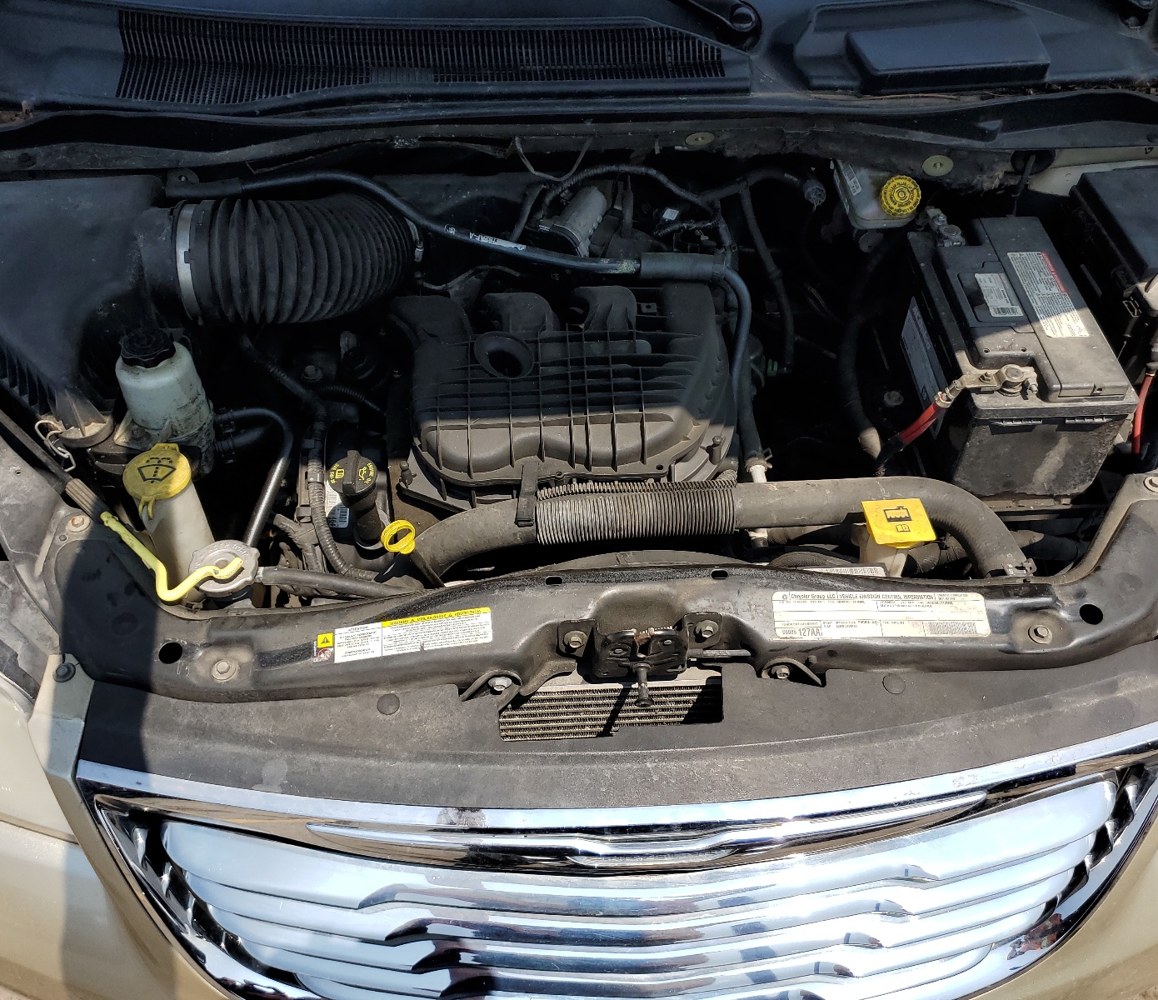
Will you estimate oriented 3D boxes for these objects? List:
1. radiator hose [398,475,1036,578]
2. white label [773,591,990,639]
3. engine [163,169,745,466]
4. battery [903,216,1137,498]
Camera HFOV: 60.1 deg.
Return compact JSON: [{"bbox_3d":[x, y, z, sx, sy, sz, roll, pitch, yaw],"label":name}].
[{"bbox_3d":[0.145,0.045,1.039,0.664,0.129,0.097,-2,50,1],"label":"radiator hose"},{"bbox_3d":[0.280,0.107,0.930,0.195,0.002,0.042,0,69,2],"label":"white label"},{"bbox_3d":[-0.114,-0.149,1.229,0.630,0.340,0.380,-2,51,0],"label":"engine"},{"bbox_3d":[0.516,-0.174,1.240,0.175,0.190,0.315,-2,50,1],"label":"battery"}]

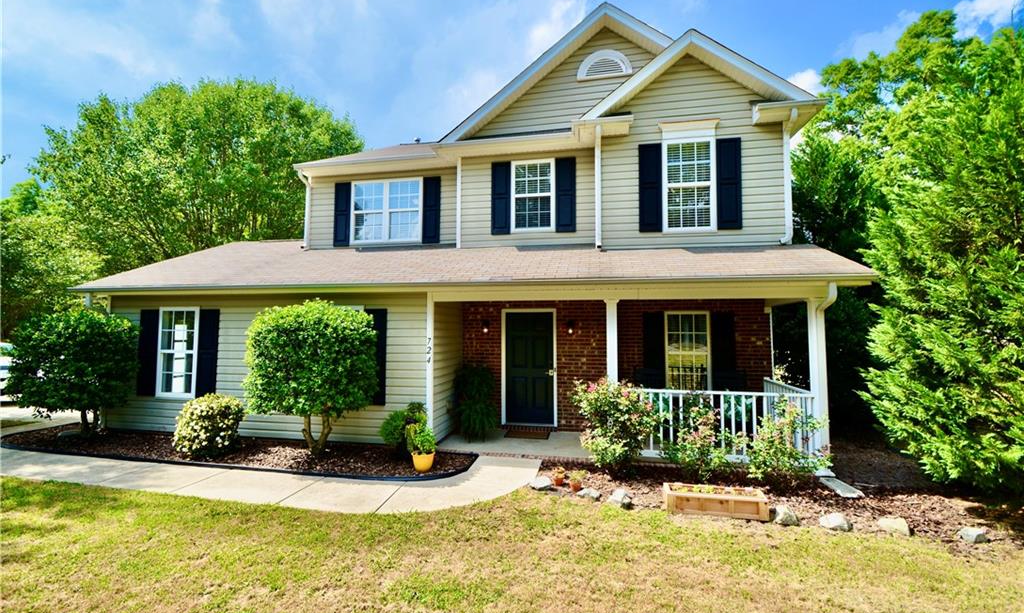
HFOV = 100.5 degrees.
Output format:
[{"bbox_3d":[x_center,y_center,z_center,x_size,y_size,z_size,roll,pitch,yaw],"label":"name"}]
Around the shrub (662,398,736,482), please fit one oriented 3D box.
[{"bbox_3d":[2.313,1.691,5.337,0.851,1.055,0.809,-1,-3,11],"label":"shrub"}]

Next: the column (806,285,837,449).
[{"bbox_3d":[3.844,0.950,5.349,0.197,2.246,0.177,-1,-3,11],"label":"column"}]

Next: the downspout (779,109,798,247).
[{"bbox_3d":[4.339,-2.035,6.695,0.213,2.094,0.280,0,-3,11],"label":"downspout"}]

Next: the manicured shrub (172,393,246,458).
[{"bbox_3d":[-4.747,1.785,6.665,0.970,0.850,0.920,0,-3,11],"label":"manicured shrub"}]

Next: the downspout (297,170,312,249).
[{"bbox_3d":[-4.588,-2.133,9.340,0.222,1.726,0.250,0,-3,11],"label":"downspout"}]

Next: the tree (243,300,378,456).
[{"bbox_3d":[-2.765,1.029,5.893,1.710,2.225,1.590,-1,-3,11],"label":"tree"}]

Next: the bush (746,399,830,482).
[{"bbox_3d":[3.307,1.675,5.118,0.852,1.067,0.809,-1,-3,11],"label":"bush"}]

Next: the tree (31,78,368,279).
[{"bbox_3d":[-11.582,-2.647,17.119,10.430,10.885,10.430,-1,-3,11],"label":"tree"}]

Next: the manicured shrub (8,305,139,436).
[{"bbox_3d":[-7.240,1.100,7.082,1.526,2.136,1.526,-1,-3,11],"label":"manicured shrub"}]

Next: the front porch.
[{"bbox_3d":[1.533,1.003,6.674,5.440,2.430,1.540,0,-3,11],"label":"front porch"}]

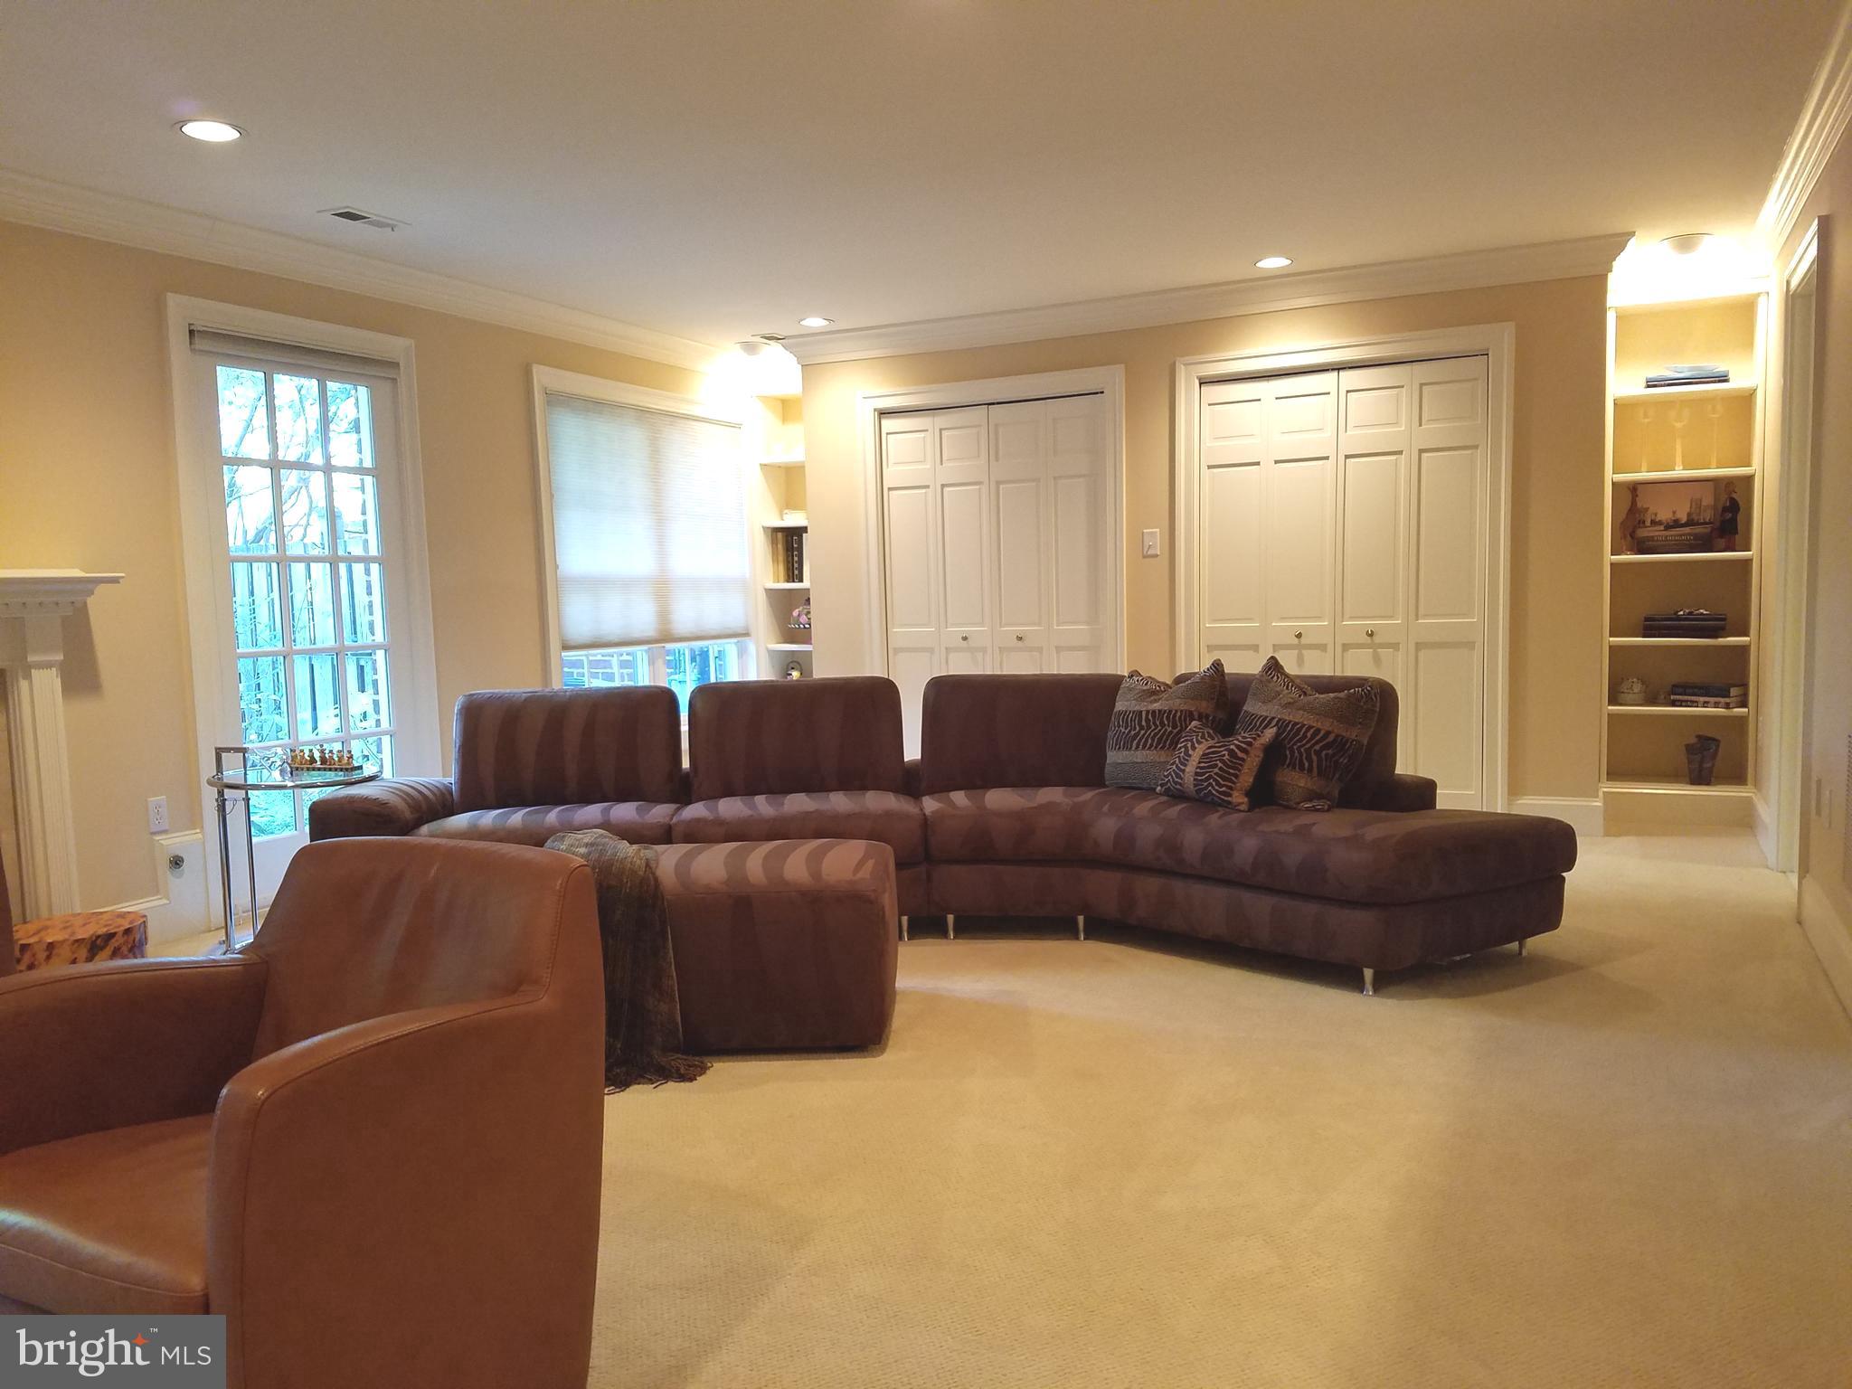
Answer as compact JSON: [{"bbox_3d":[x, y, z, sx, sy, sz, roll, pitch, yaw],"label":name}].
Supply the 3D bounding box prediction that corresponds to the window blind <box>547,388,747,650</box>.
[{"bbox_3d":[-1.367,-0.857,7.111,0.050,1.190,1.570,1,5,26],"label":"window blind"}]

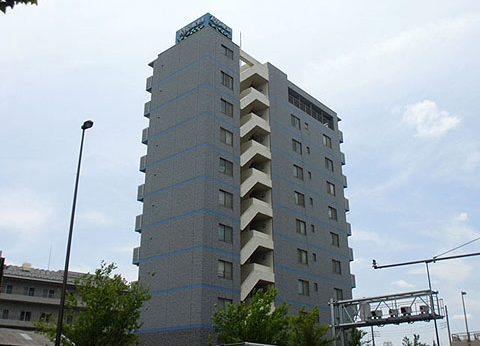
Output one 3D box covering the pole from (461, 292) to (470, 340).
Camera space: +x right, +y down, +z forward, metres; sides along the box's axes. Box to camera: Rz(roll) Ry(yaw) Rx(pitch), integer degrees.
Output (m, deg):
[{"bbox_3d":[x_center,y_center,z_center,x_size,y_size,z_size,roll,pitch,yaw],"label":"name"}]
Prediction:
[{"bbox_3d":[19.227,12.217,47.197,0.650,4.150,0.300,16,-27,-34],"label":"pole"}]

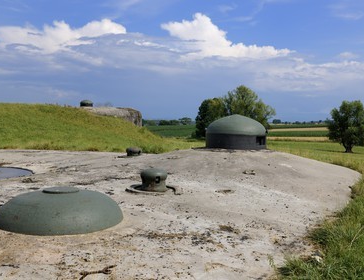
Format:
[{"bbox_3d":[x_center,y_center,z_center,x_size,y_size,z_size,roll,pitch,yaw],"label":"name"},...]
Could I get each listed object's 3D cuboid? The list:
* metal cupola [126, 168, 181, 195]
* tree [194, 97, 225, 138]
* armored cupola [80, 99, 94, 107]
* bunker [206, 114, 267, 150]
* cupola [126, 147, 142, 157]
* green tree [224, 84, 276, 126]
[{"bbox_3d":[-0.651,0.904,10.342,1.200,0.500,1.200,0,2,-10],"label":"metal cupola"},{"bbox_3d":[6.751,-5.089,104.882,7.816,9.474,7.343,0,2,0],"label":"tree"},{"bbox_3d":[-12.001,-4.586,56.000,1.660,0.930,1.660,0,2,0],"label":"armored cupola"},{"bbox_3d":[2.582,-0.376,21.001,2.819,1.615,2.819,0,2,0],"label":"bunker"},{"bbox_3d":[-1.982,0.496,18.533,0.647,0.367,0.647,0,2,0],"label":"cupola"},{"bbox_3d":[16.201,-6.877,107.816,13.156,12.790,12.181,0,2,0],"label":"green tree"}]

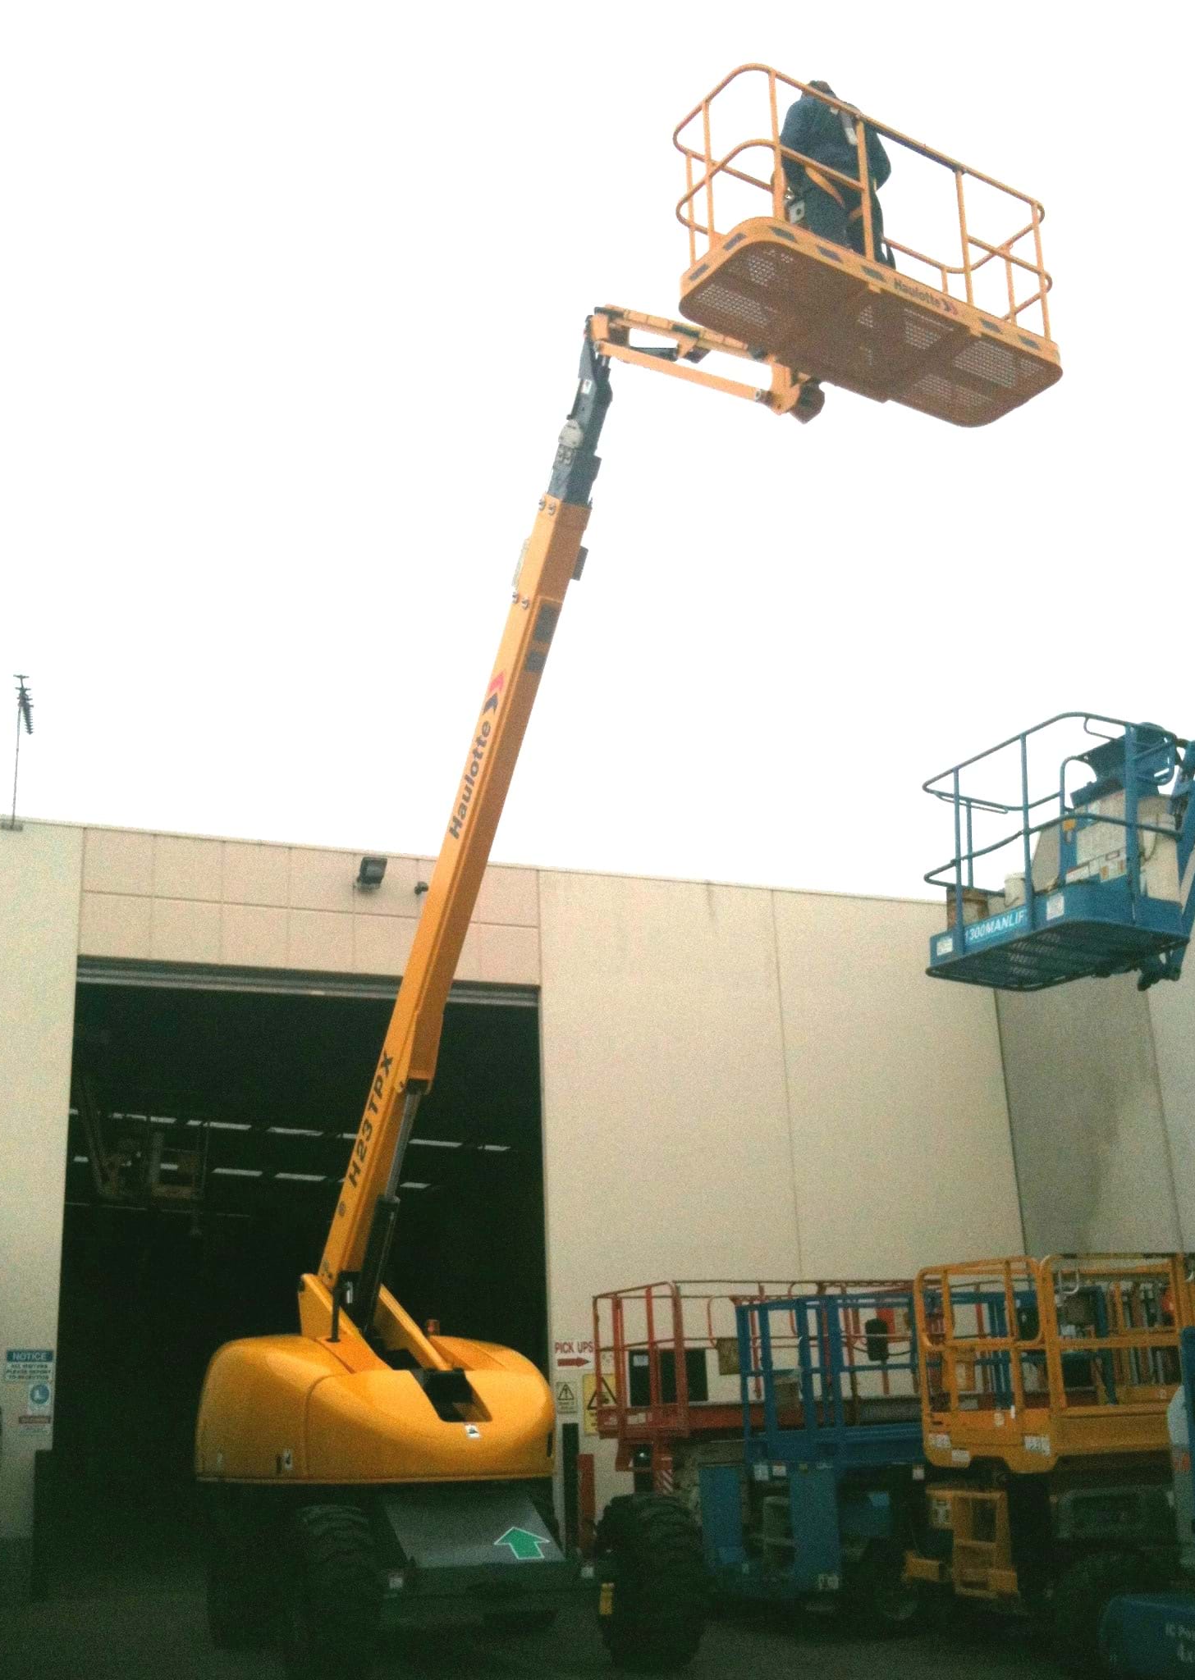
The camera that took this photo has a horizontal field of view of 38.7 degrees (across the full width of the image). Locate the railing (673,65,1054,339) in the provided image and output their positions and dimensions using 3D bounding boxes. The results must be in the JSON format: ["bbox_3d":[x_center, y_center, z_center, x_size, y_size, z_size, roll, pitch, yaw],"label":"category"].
[{"bbox_3d":[1.587,-3.442,9.902,2.330,1.000,0.790,11,-21,-32],"label":"railing"}]

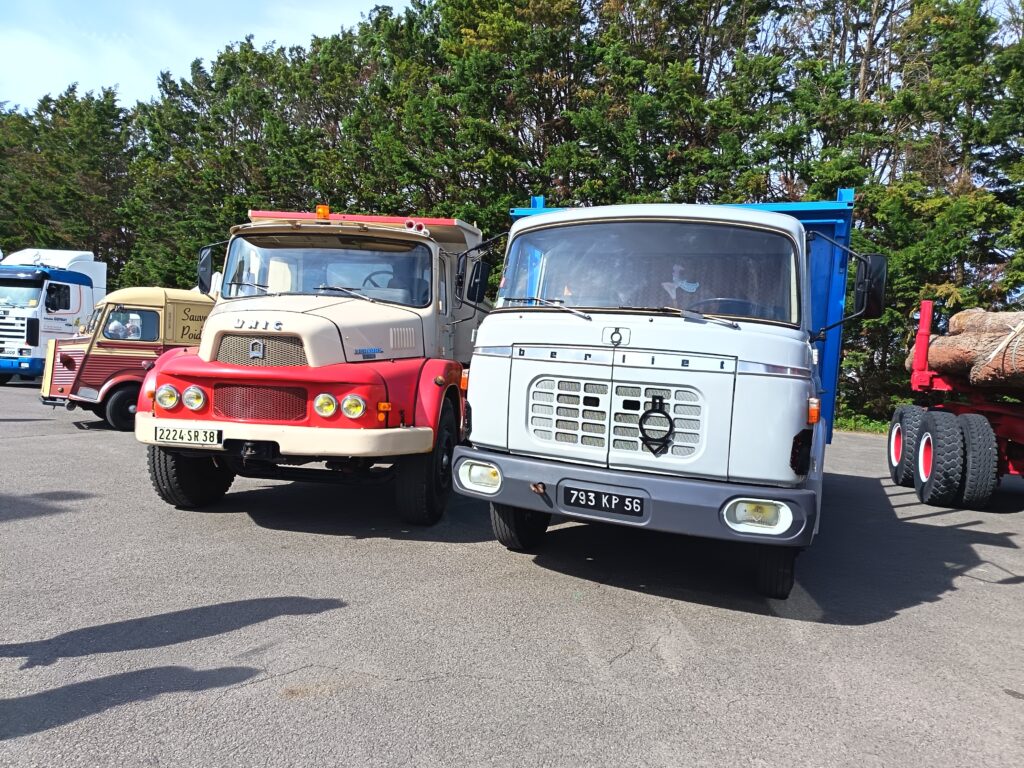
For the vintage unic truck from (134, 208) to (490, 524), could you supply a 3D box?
[{"bbox_3d":[-1.602,-0.442,8.288,2.500,2.804,6.700,3,5,3],"label":"vintage unic truck"}]

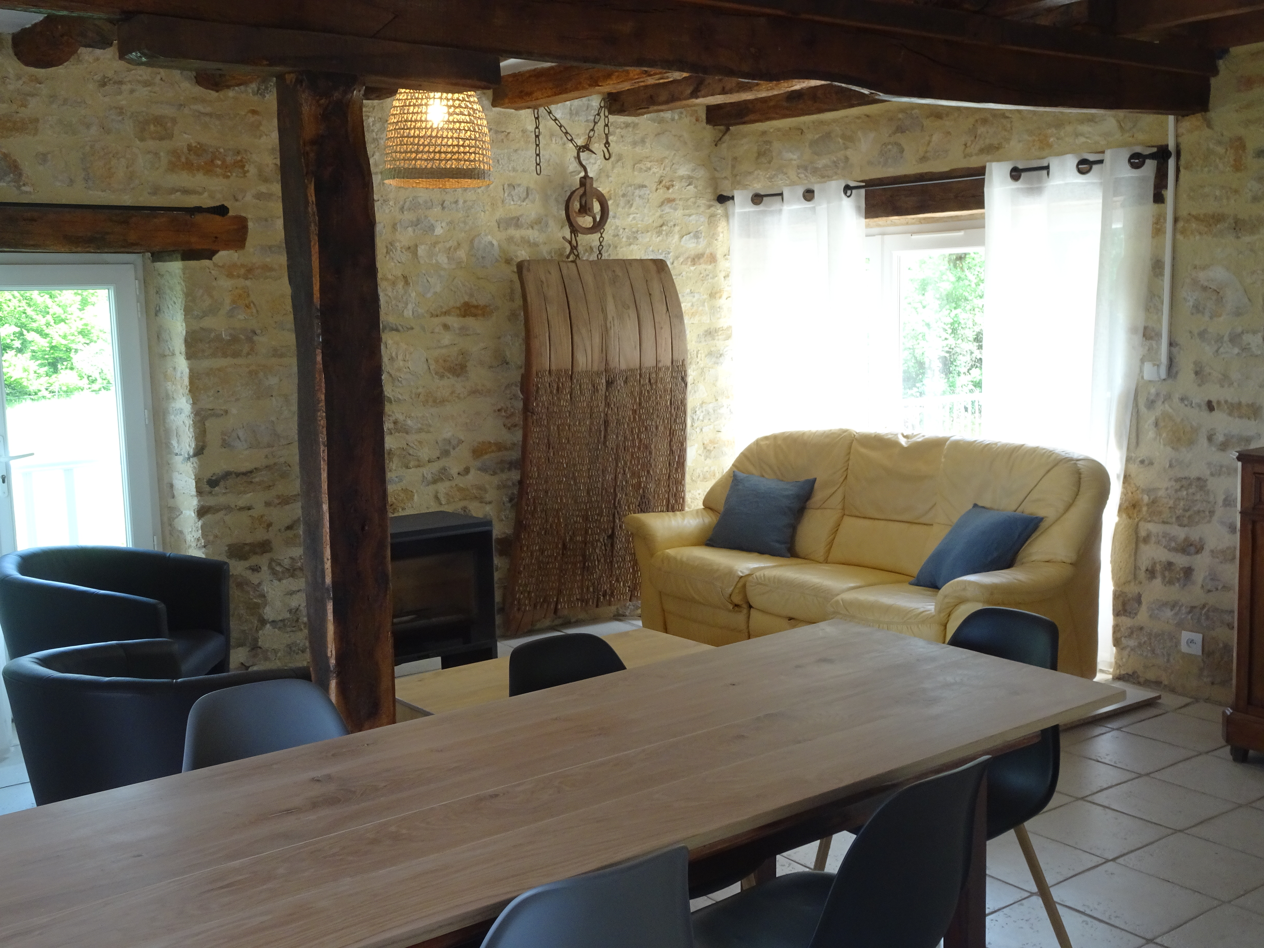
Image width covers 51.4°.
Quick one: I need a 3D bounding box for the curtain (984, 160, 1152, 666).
[{"bbox_3d":[1.753,-0.227,5.336,0.691,2.052,0.140,5,9,42],"label":"curtain"}]

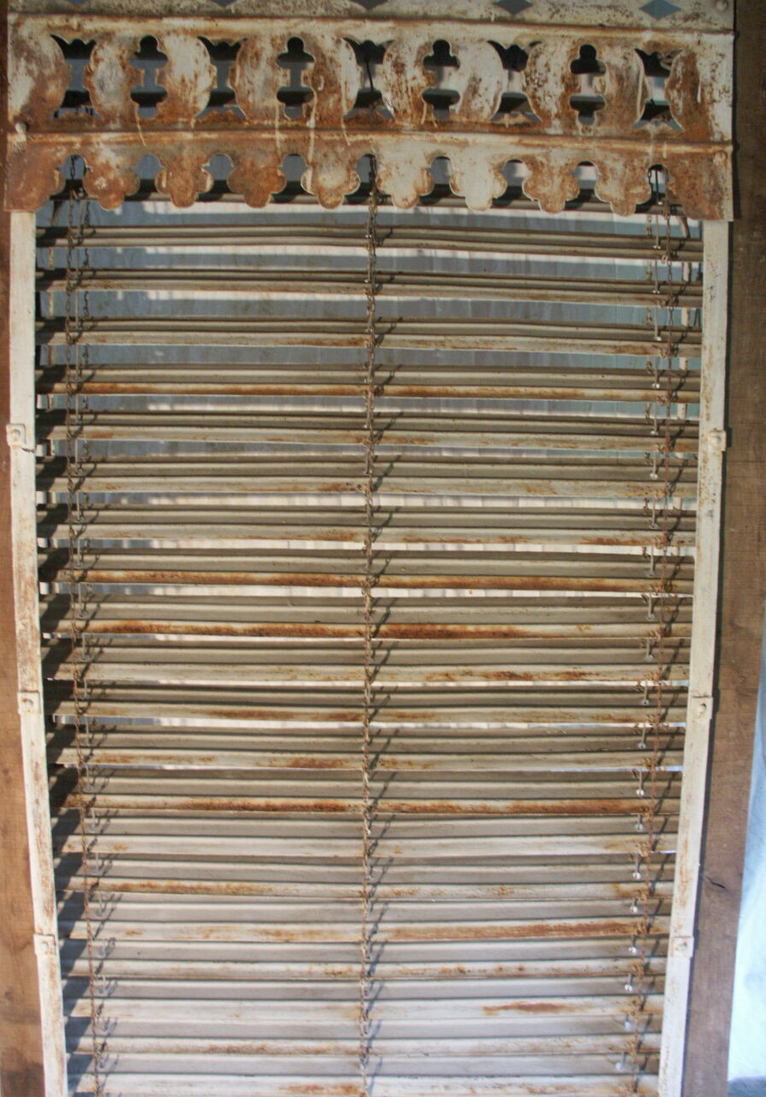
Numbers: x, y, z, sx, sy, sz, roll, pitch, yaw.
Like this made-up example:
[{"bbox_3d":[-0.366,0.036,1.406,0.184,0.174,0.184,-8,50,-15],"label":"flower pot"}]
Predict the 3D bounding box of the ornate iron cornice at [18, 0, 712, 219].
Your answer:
[{"bbox_3d":[-0.017,-0.578,1.171,0.950,0.266,0.050,1,7,0],"label":"ornate iron cornice"}]

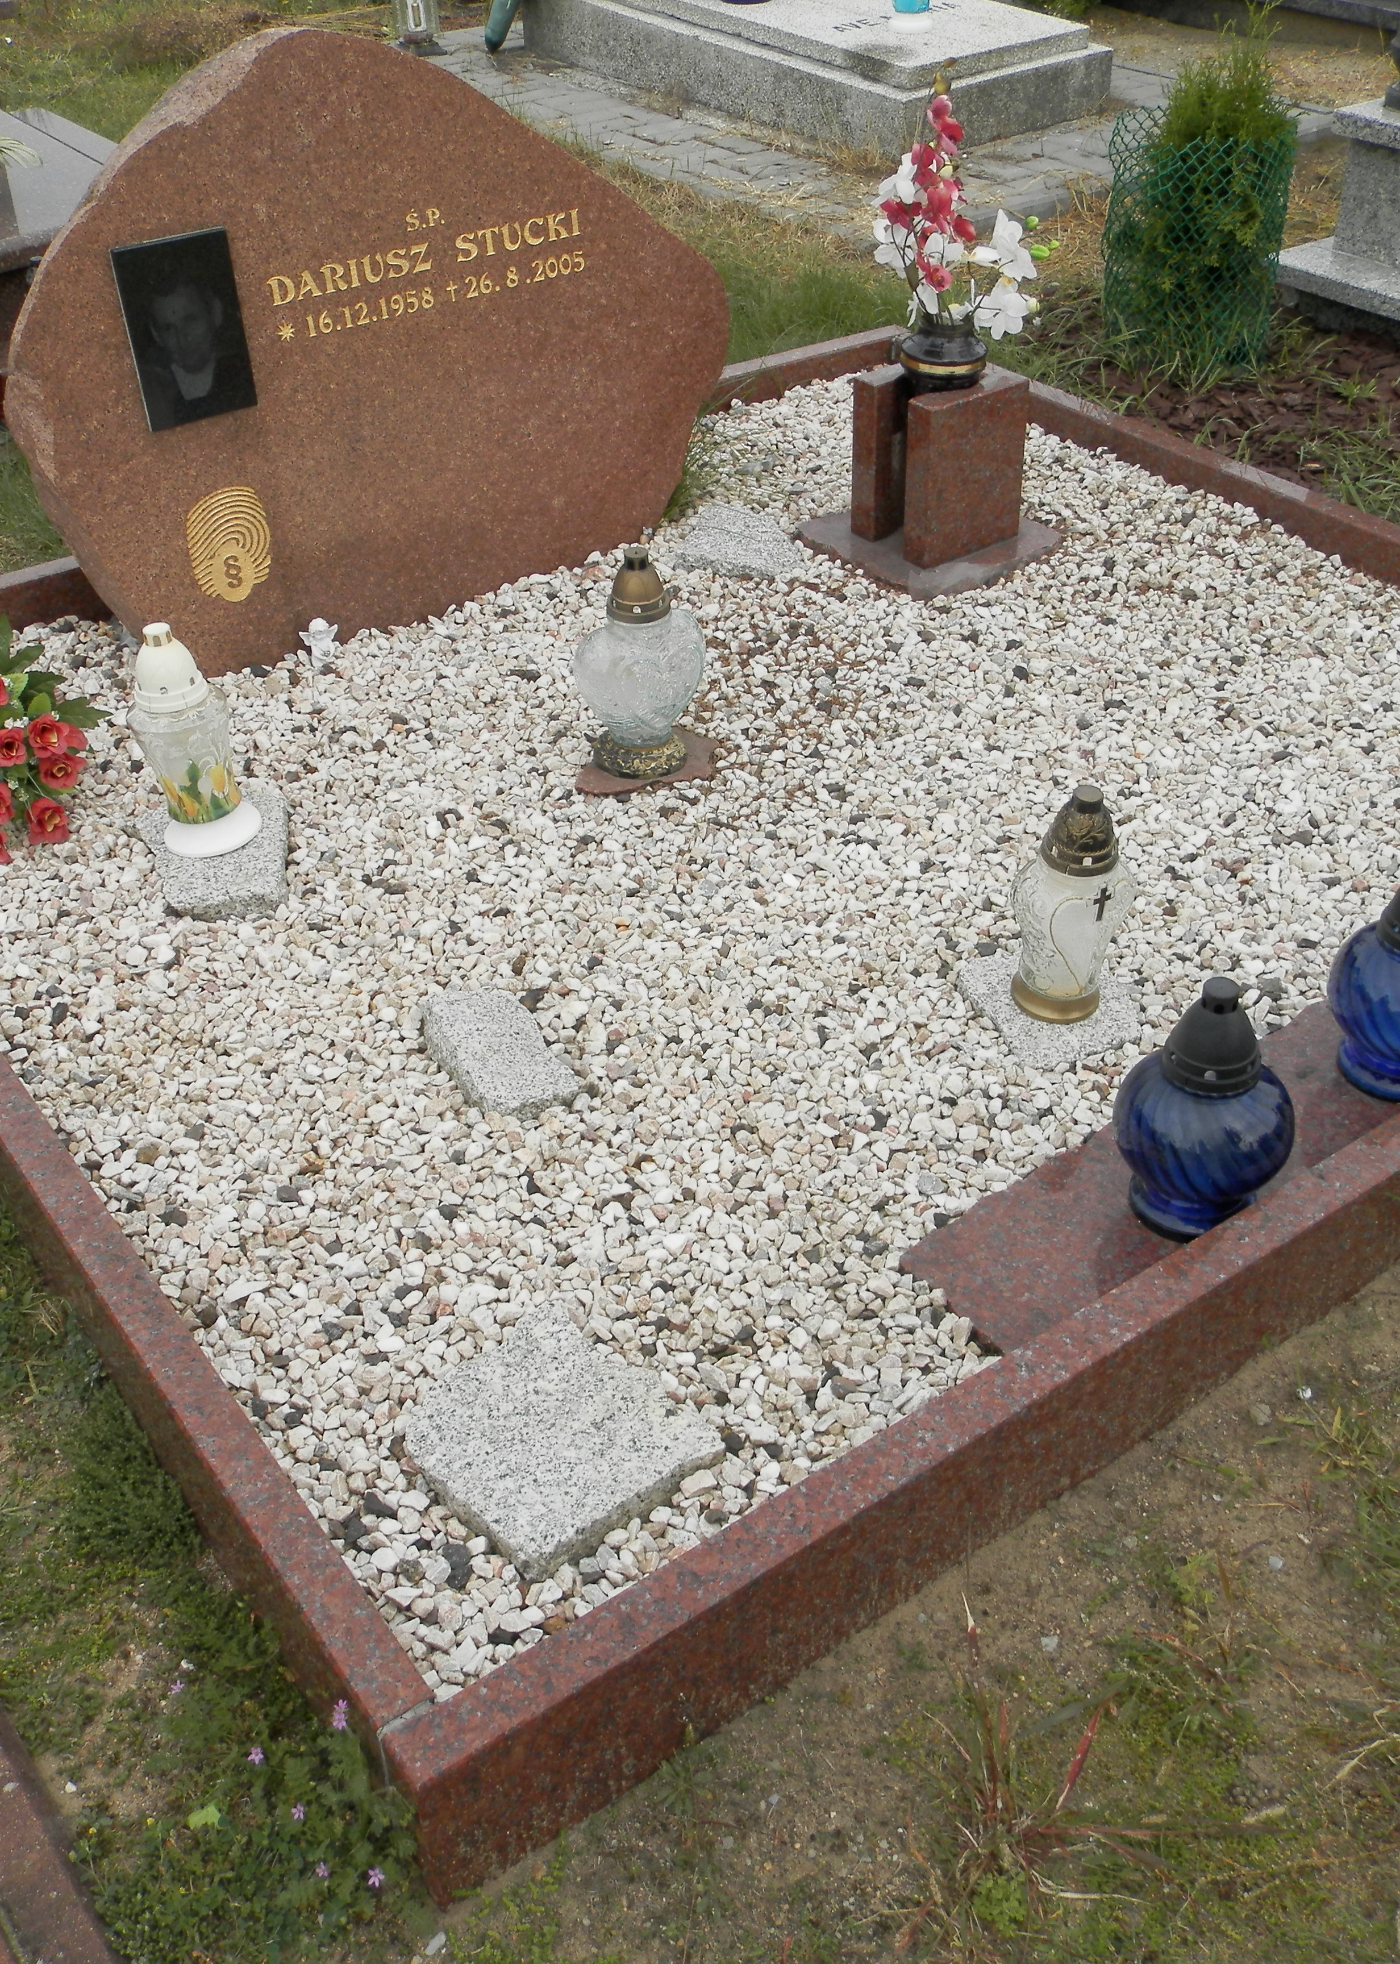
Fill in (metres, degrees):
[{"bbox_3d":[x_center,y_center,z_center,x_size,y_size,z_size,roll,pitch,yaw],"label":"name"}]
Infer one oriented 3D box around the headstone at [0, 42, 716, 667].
[{"bbox_3d":[-0.403,-0.839,2.444,1.000,0.737,0.162,-24,43,-27],"label":"headstone"}]

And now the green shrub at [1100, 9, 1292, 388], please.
[{"bbox_3d":[0.889,-1.403,3.356,0.323,0.545,0.323,-1,37,1],"label":"green shrub"}]

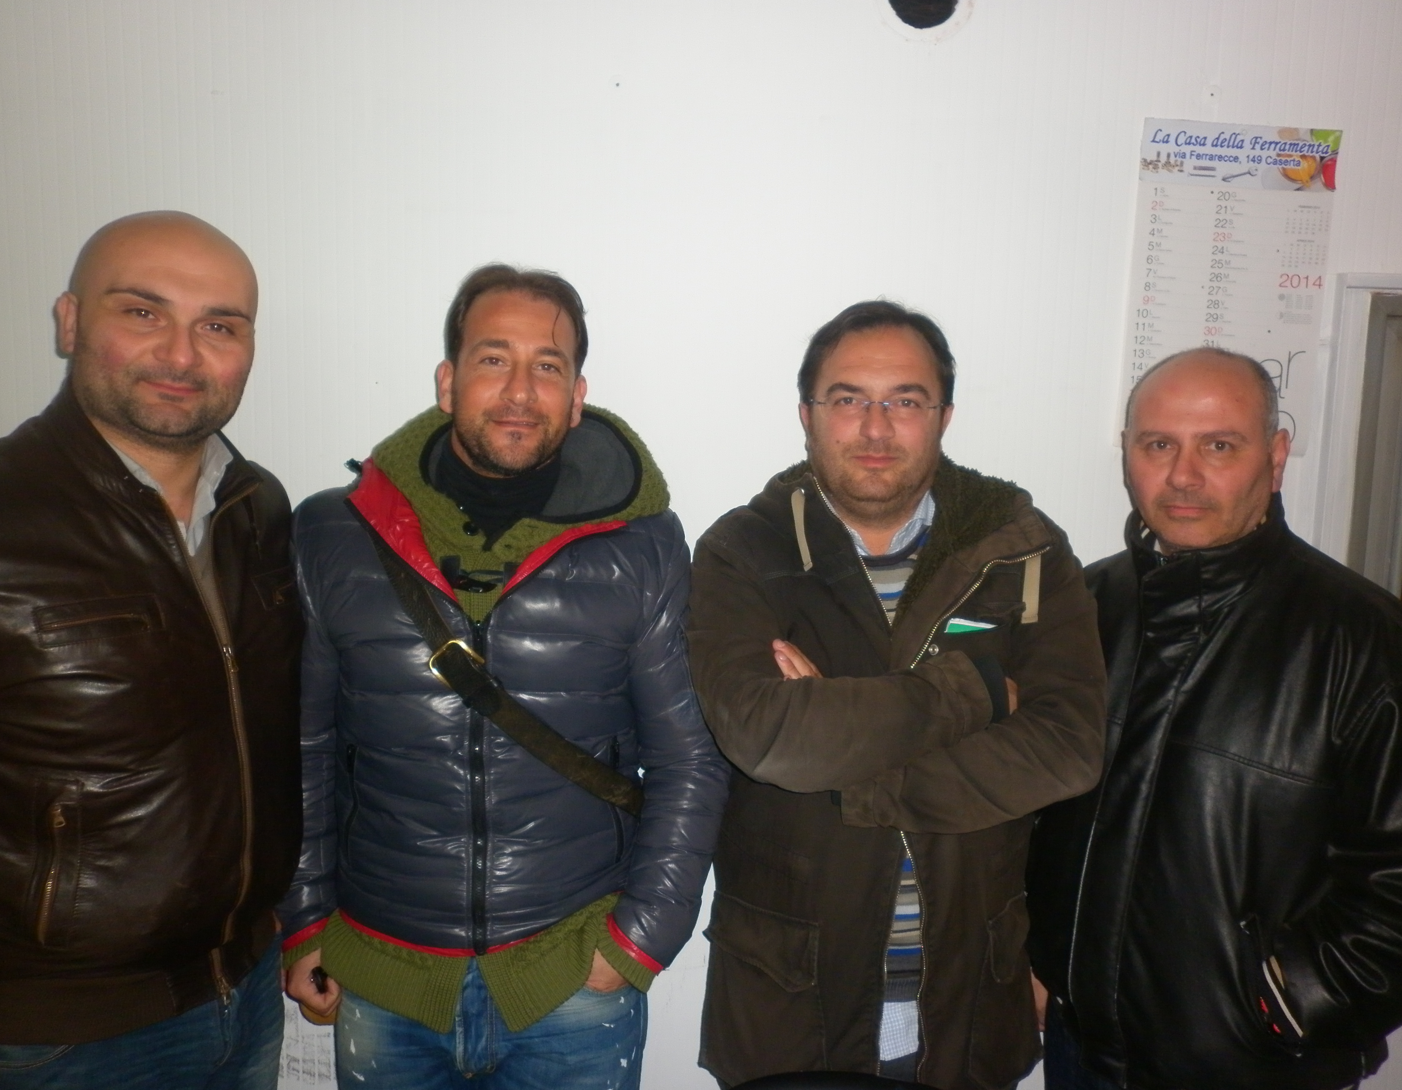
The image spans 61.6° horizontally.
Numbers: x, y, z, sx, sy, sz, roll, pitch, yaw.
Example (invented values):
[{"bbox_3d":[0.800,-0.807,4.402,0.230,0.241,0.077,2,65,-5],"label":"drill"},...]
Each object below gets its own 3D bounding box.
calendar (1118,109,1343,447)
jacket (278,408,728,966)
[{"bbox_3d":[0.767,-0.371,1.714,0.290,0.470,0.010,3,6,-2],"label":"calendar"},{"bbox_3d":[-0.240,0.205,1.435,0.550,0.640,0.310,1,8,-5],"label":"jacket"}]

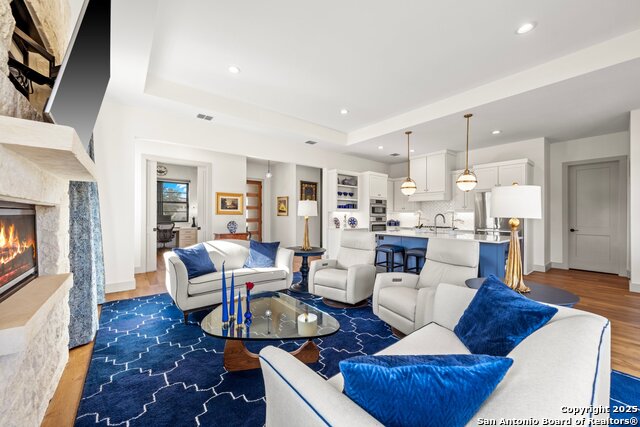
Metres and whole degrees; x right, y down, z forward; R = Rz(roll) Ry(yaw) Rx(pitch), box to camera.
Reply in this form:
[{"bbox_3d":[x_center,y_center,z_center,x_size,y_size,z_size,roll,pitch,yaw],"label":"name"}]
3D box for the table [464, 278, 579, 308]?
[{"bbox_3d":[1.632,0.975,2.076,0.720,0.680,0.720,0,0,-38],"label":"table"}]

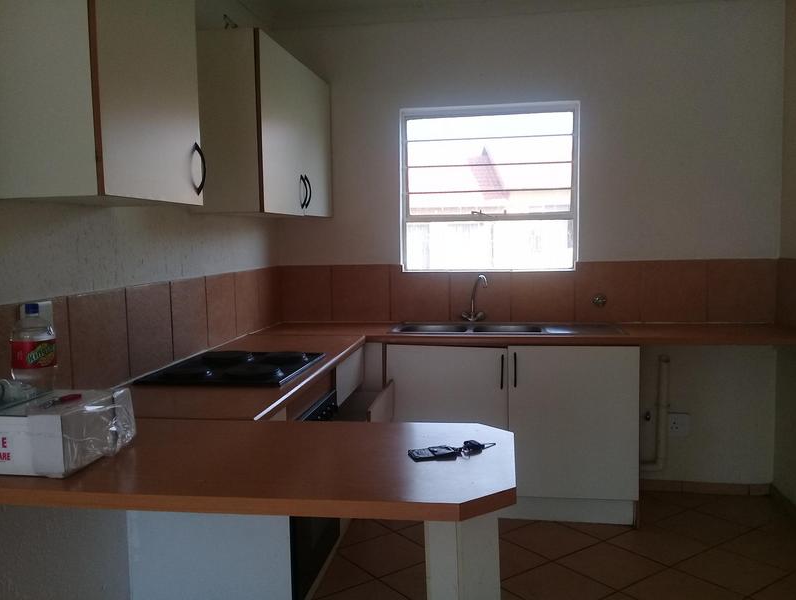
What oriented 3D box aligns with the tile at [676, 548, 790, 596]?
[{"bbox_3d":[1.374,1.128,2.966,0.333,0.010,0.333,-5,6,-35],"label":"tile"}]

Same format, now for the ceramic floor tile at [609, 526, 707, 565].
[{"bbox_3d":[1.178,1.107,3.240,0.333,0.010,0.333,-5,6,-35],"label":"ceramic floor tile"}]

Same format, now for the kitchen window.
[{"bbox_3d":[0.491,-0.598,3.893,0.955,0.895,0.080,0,5,9],"label":"kitchen window"}]

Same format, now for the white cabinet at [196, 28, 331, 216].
[{"bbox_3d":[-0.622,-0.769,3.441,0.328,0.724,1.108,0,5,9],"label":"white cabinet"}]

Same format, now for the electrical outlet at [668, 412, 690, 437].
[{"bbox_3d":[1.498,0.663,3.809,0.112,0.122,0.020,0,5,9],"label":"electrical outlet"}]

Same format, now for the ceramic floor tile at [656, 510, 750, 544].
[{"bbox_3d":[1.453,1.084,3.435,0.333,0.010,0.333,-5,6,-35],"label":"ceramic floor tile"}]

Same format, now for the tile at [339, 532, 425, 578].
[{"bbox_3d":[-0.040,1.135,3.203,0.333,0.010,0.333,-5,6,-35],"label":"tile"}]

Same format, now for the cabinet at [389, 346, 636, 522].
[{"bbox_3d":[0.579,0.630,3.685,1.181,0.884,0.531,0,5,9],"label":"cabinet"}]

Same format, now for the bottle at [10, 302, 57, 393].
[{"bbox_3d":[-0.901,0.180,1.777,0.106,0.330,0.106,-6,7,-44],"label":"bottle"}]

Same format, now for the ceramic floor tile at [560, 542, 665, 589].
[{"bbox_3d":[0.903,1.131,3.045,0.333,0.010,0.333,-5,6,-35],"label":"ceramic floor tile"}]

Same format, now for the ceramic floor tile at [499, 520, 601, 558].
[{"bbox_3d":[0.706,1.110,3.319,0.333,0.010,0.333,-5,6,-35],"label":"ceramic floor tile"}]

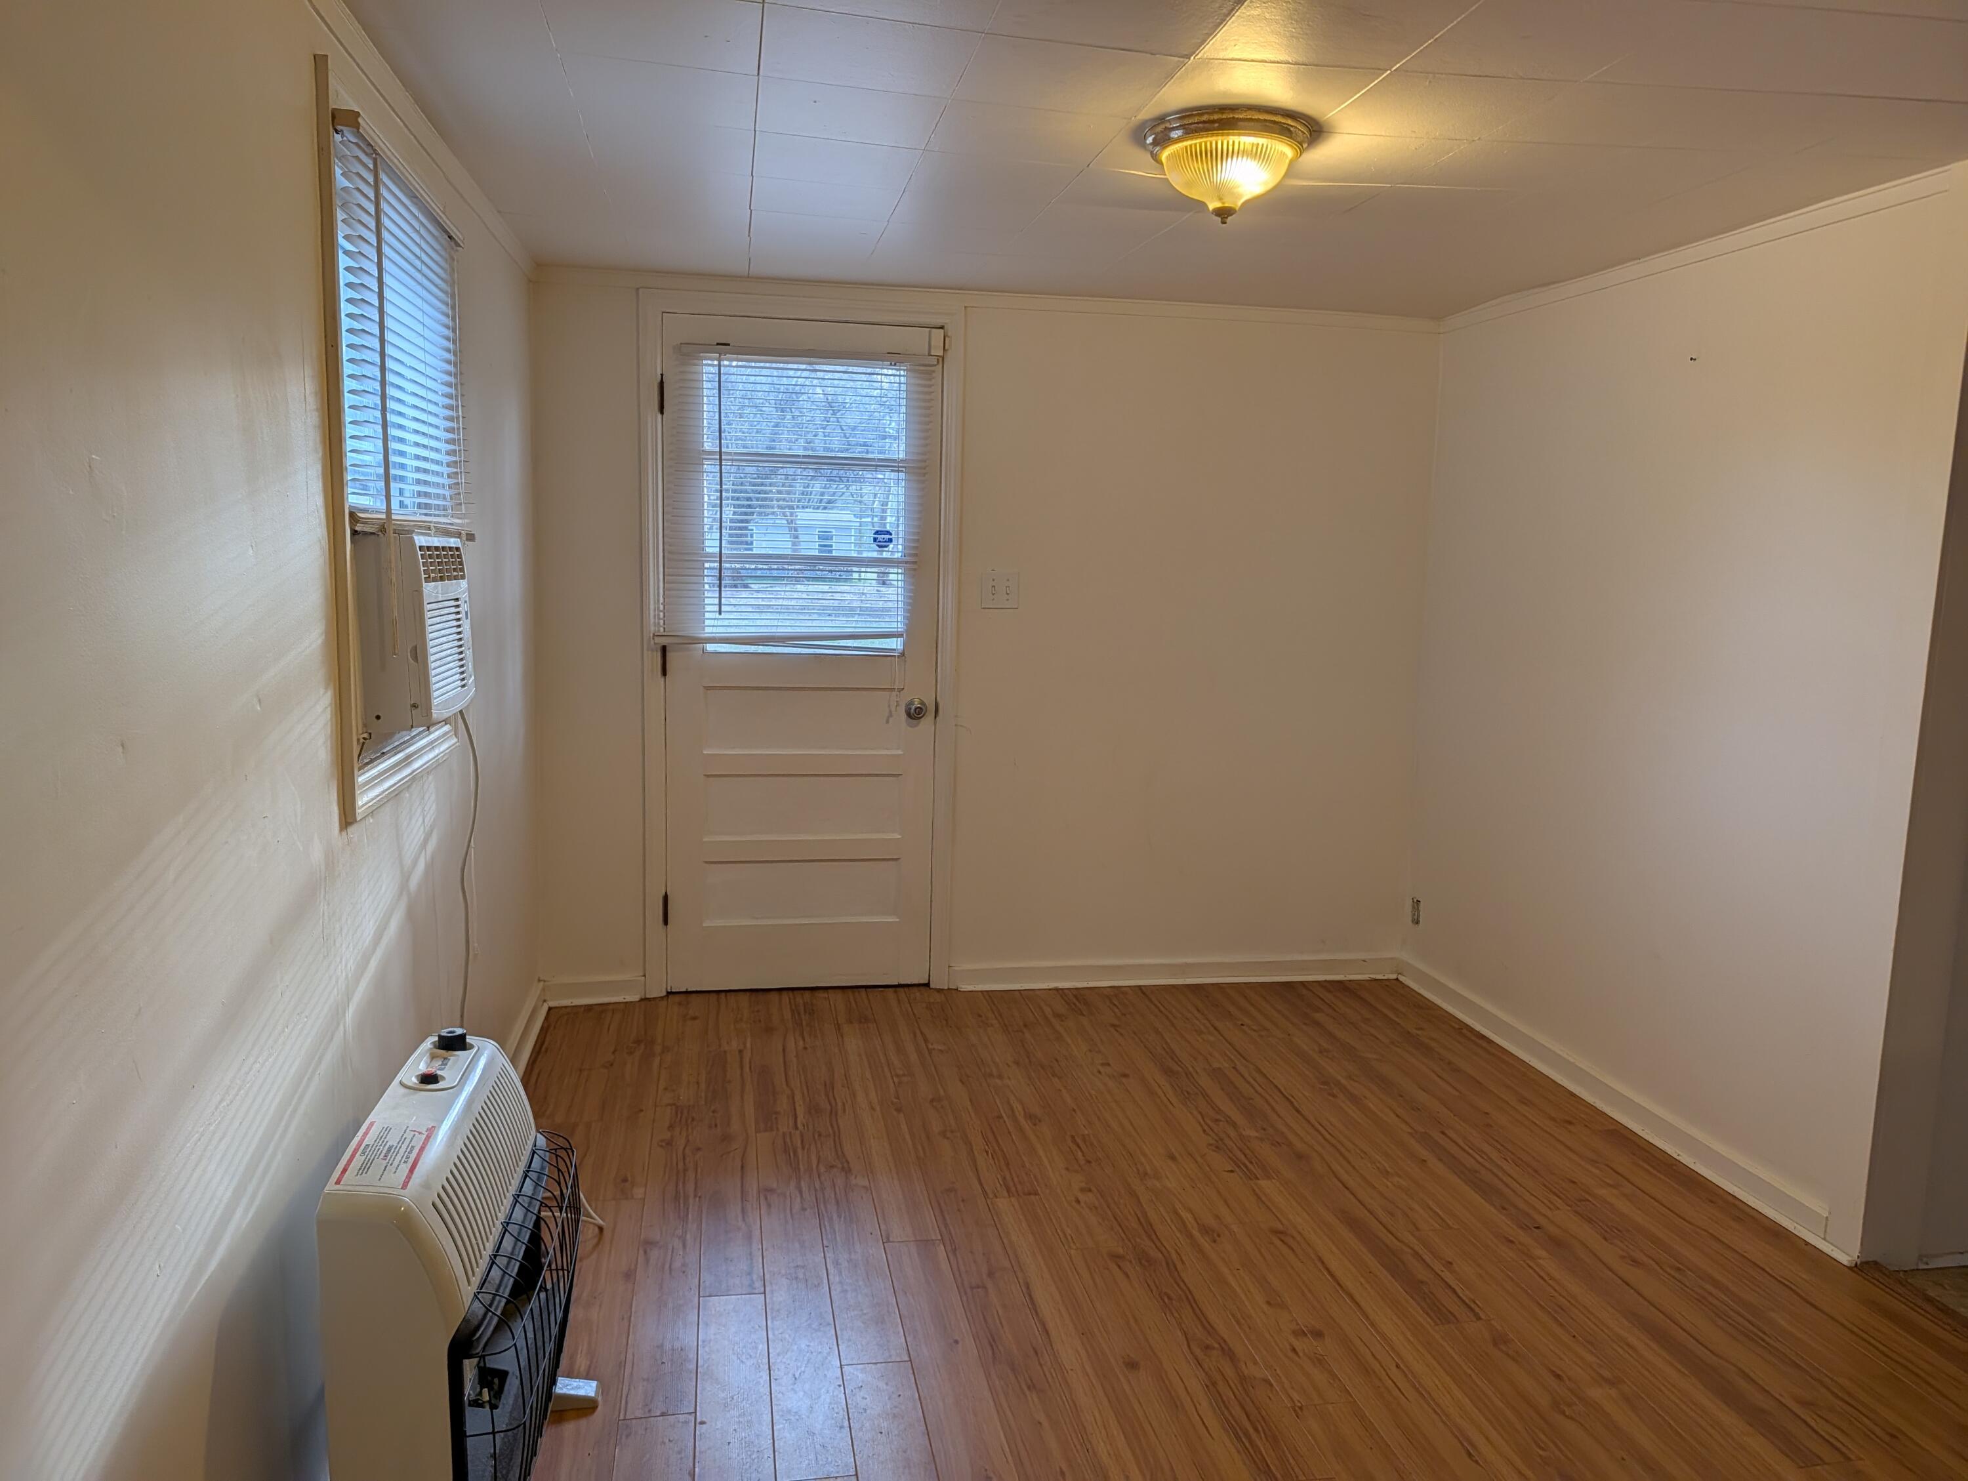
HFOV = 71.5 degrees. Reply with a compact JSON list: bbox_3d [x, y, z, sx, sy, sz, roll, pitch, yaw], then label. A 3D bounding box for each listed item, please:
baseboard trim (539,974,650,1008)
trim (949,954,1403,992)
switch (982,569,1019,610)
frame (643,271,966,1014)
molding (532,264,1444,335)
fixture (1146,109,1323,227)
[{"bbox_3d":[-1.186,0.765,4.153,0.300,0.085,0.025,0,8,-10],"label":"baseboard trim"},{"bbox_3d":[0.652,0.766,4.486,1.540,0.085,0.025,0,8,-10],"label":"trim"},{"bbox_3d":[0.053,-0.461,4.207,0.114,0.114,0.014,0,8,-10],"label":"switch"},{"bbox_3d":[-0.554,-0.248,4.165,0.950,2.120,0.100,0,8,-10],"label":"frame"},{"bbox_3d":[0.095,-1.315,4.086,2.780,0.048,0.025,0,8,-10],"label":"molding"},{"bbox_3d":[0.440,-1.025,2.483,0.300,0.160,0.300,0,8,-10],"label":"fixture"}]

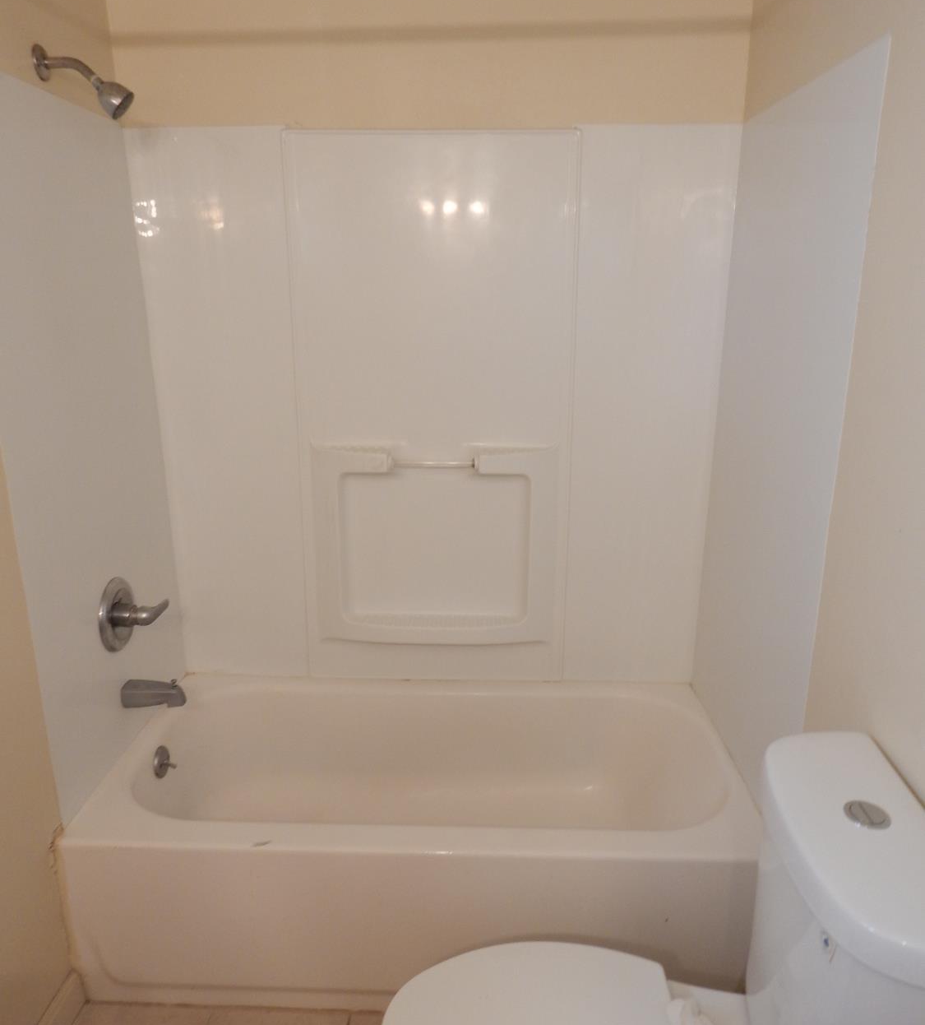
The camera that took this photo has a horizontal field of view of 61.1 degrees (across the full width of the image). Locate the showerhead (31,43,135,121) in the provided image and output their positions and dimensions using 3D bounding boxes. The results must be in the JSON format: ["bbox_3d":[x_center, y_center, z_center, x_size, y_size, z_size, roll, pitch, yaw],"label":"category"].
[{"bbox_3d":[-0.760,-0.873,1.594,0.185,0.140,0.070,1,16,2],"label":"showerhead"}]

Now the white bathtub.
[{"bbox_3d":[-0.095,0.807,2.050,1.524,0.425,0.752,1,16,2],"label":"white bathtub"}]

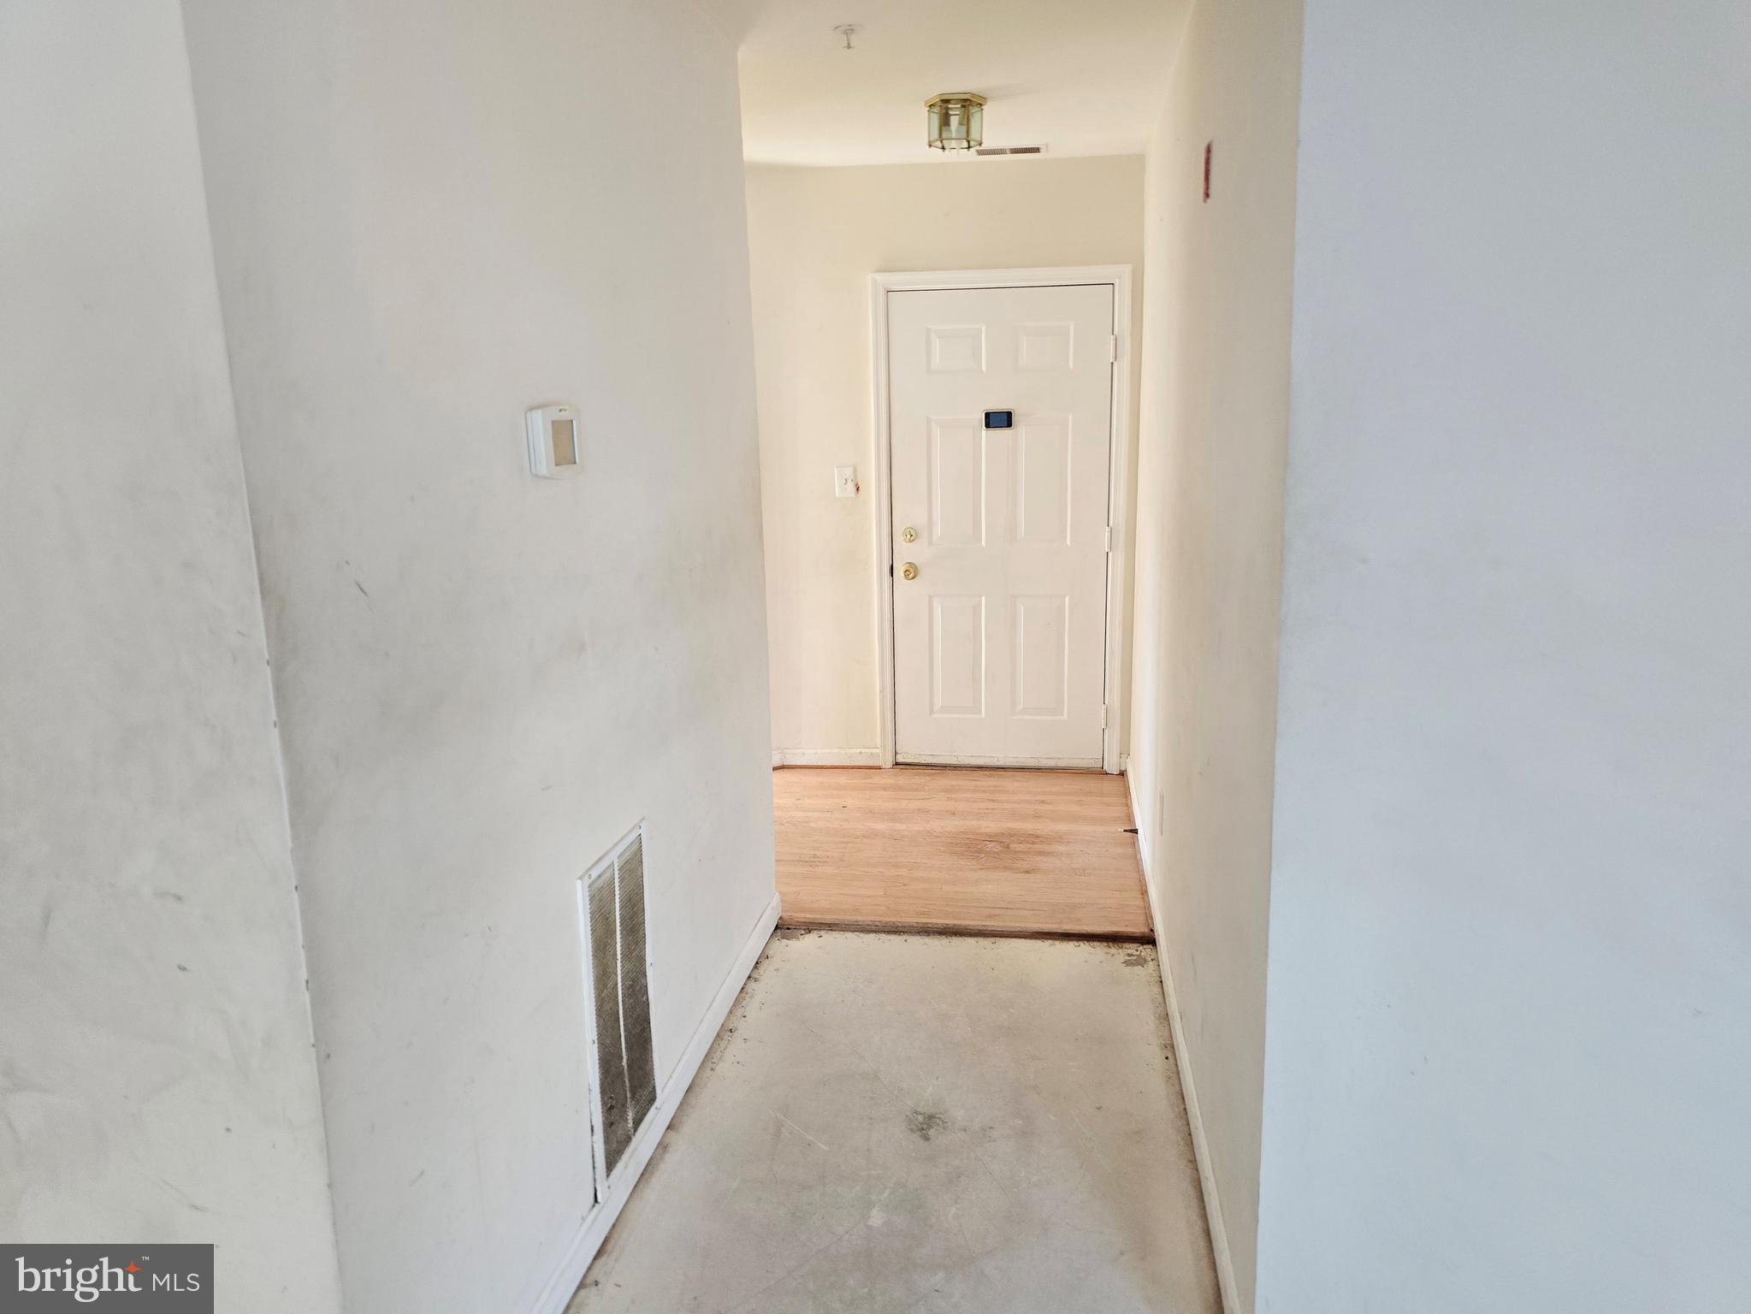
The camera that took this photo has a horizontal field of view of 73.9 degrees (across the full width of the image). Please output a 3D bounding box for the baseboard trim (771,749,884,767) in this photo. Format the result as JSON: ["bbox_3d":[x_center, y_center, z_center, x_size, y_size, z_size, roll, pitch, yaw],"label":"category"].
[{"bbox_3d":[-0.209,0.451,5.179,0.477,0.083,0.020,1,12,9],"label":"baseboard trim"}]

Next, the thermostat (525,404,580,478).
[{"bbox_3d":[-0.528,-0.351,1.911,0.030,0.111,0.127,0,11,9],"label":"thermostat"}]

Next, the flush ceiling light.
[{"bbox_3d":[0.253,-1.686,3.680,0.193,0.133,0.168,1,12,9],"label":"flush ceiling light"}]

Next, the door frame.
[{"bbox_3d":[0.522,-0.528,4.890,1.036,2.088,0.103,1,12,9],"label":"door frame"}]

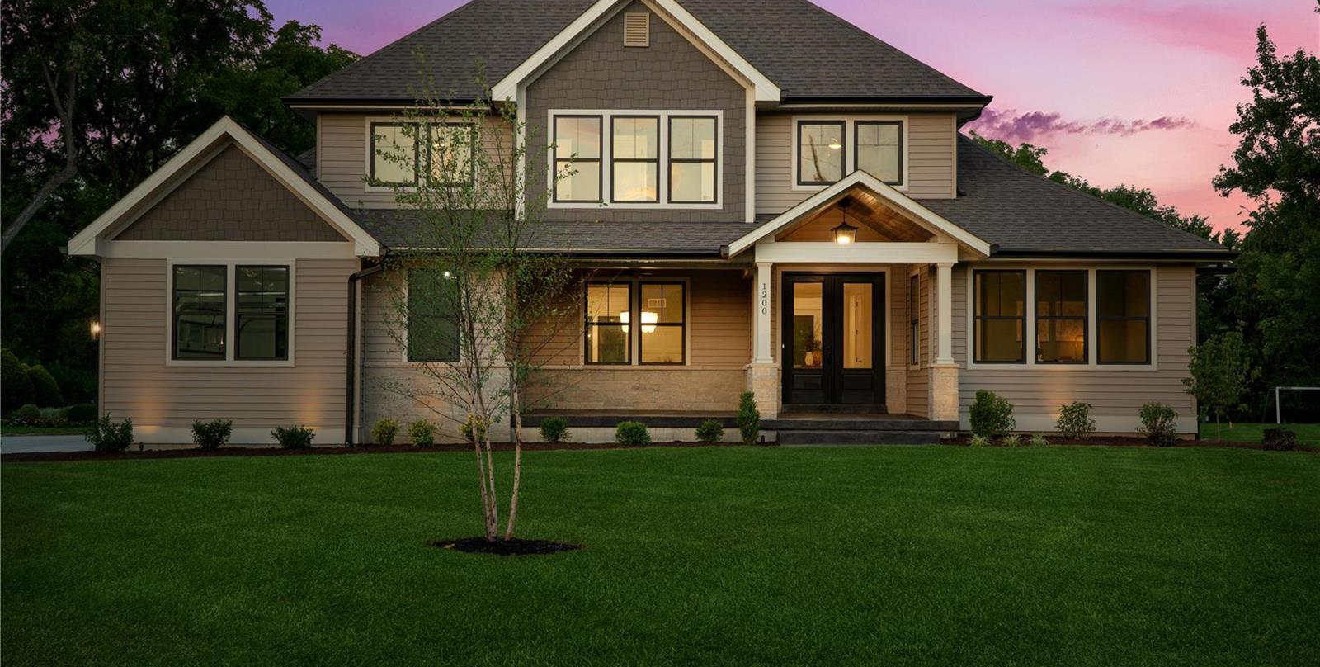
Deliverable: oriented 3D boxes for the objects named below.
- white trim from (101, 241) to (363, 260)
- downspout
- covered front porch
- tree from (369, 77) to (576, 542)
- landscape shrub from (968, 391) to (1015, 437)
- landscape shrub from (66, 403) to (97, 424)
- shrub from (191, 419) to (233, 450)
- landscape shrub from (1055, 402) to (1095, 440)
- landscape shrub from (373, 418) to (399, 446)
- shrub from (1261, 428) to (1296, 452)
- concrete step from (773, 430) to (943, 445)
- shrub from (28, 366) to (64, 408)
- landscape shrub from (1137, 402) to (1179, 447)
[{"bbox_3d":[-7.236,-1.401,24.660,4.342,0.285,0.040,0,-2,0],"label":"white trim"},{"bbox_3d":[-4.946,0.344,24.500,0.638,3.083,0.220,0,-1,1],"label":"downspout"},{"bbox_3d":[3.290,-0.569,25.531,4.287,4.100,3.100,0,-1,1],"label":"covered front porch"},{"bbox_3d":[-1.400,-0.186,11.000,1.500,3.520,1.400,0,-2,0],"label":"tree"},{"bbox_3d":[5.481,1.327,24.200,0.766,0.817,0.680,0,-1,1],"label":"landscape shrub"},{"bbox_3d":[-14.968,2.070,38.000,0.850,0.570,0.820,0,-2,0],"label":"landscape shrub"},{"bbox_3d":[-7.359,1.648,24.050,0.680,0.510,0.620,0,-2,0],"label":"shrub"},{"bbox_3d":[6.831,1.432,24.100,0.644,0.617,0.620,0,-2,0],"label":"landscape shrub"},{"bbox_3d":[-4.519,1.625,24.200,0.440,0.450,0.440,0,-2,0],"label":"landscape shrub"},{"bbox_3d":[10.002,1.712,23.700,0.550,0.375,0.520,0,-1,1],"label":"shrub"},{"bbox_3d":[3.238,1.718,24.025,2.590,0.177,0.650,0,-2,0],"label":"concrete step"},{"bbox_3d":[-17.622,1.565,42.000,1.020,1.350,1.020,0,-2,0],"label":"shrub"},{"bbox_3d":[8.137,1.482,23.950,0.691,0.741,0.650,0,-1,1],"label":"landscape shrub"}]

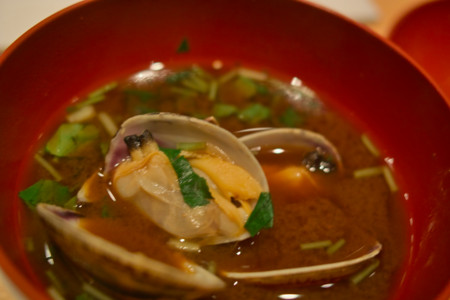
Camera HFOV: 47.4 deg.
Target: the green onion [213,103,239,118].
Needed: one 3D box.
[{"bbox_3d":[-0.001,-0.014,0.171,0.008,0.003,0.005,-23,55,-27],"label":"green onion"}]

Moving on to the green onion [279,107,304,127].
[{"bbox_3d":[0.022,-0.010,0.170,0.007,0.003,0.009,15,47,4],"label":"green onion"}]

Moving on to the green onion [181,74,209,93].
[{"bbox_3d":[-0.010,-0.023,0.178,0.010,0.003,0.005,28,50,17],"label":"green onion"}]

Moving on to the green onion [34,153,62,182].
[{"bbox_3d":[-0.050,0.005,0.146,0.002,0.002,0.013,-32,60,-32],"label":"green onion"}]

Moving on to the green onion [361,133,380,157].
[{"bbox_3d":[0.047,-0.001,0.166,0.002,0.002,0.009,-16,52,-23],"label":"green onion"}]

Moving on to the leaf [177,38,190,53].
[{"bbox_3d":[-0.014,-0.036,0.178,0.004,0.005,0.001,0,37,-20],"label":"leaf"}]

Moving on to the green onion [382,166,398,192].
[{"bbox_3d":[0.051,0.009,0.158,0.002,0.002,0.010,-1,48,-9],"label":"green onion"}]

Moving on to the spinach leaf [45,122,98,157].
[{"bbox_3d":[-0.045,-0.003,0.155,0.011,0.004,0.013,12,47,2],"label":"spinach leaf"}]

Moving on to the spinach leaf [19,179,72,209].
[{"bbox_3d":[-0.049,0.012,0.140,0.013,0.004,0.008,1,48,-8],"label":"spinach leaf"}]

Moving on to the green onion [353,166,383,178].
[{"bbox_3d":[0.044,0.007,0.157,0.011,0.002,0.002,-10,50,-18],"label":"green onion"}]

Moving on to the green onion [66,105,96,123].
[{"bbox_3d":[-0.045,-0.012,0.163,0.009,0.003,0.004,-32,59,-31],"label":"green onion"}]

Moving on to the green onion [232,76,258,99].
[{"bbox_3d":[0.007,-0.021,0.177,0.008,0.003,0.010,-26,57,-29],"label":"green onion"}]

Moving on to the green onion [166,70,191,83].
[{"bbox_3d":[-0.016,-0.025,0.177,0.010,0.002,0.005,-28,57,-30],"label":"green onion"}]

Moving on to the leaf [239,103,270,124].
[{"bbox_3d":[0.010,-0.012,0.171,0.007,0.004,0.010,25,49,14],"label":"leaf"}]

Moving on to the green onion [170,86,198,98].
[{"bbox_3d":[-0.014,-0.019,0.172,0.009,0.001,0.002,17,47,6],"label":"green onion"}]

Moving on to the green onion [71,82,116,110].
[{"bbox_3d":[-0.043,-0.017,0.168,0.004,0.003,0.018,39,54,24],"label":"green onion"}]

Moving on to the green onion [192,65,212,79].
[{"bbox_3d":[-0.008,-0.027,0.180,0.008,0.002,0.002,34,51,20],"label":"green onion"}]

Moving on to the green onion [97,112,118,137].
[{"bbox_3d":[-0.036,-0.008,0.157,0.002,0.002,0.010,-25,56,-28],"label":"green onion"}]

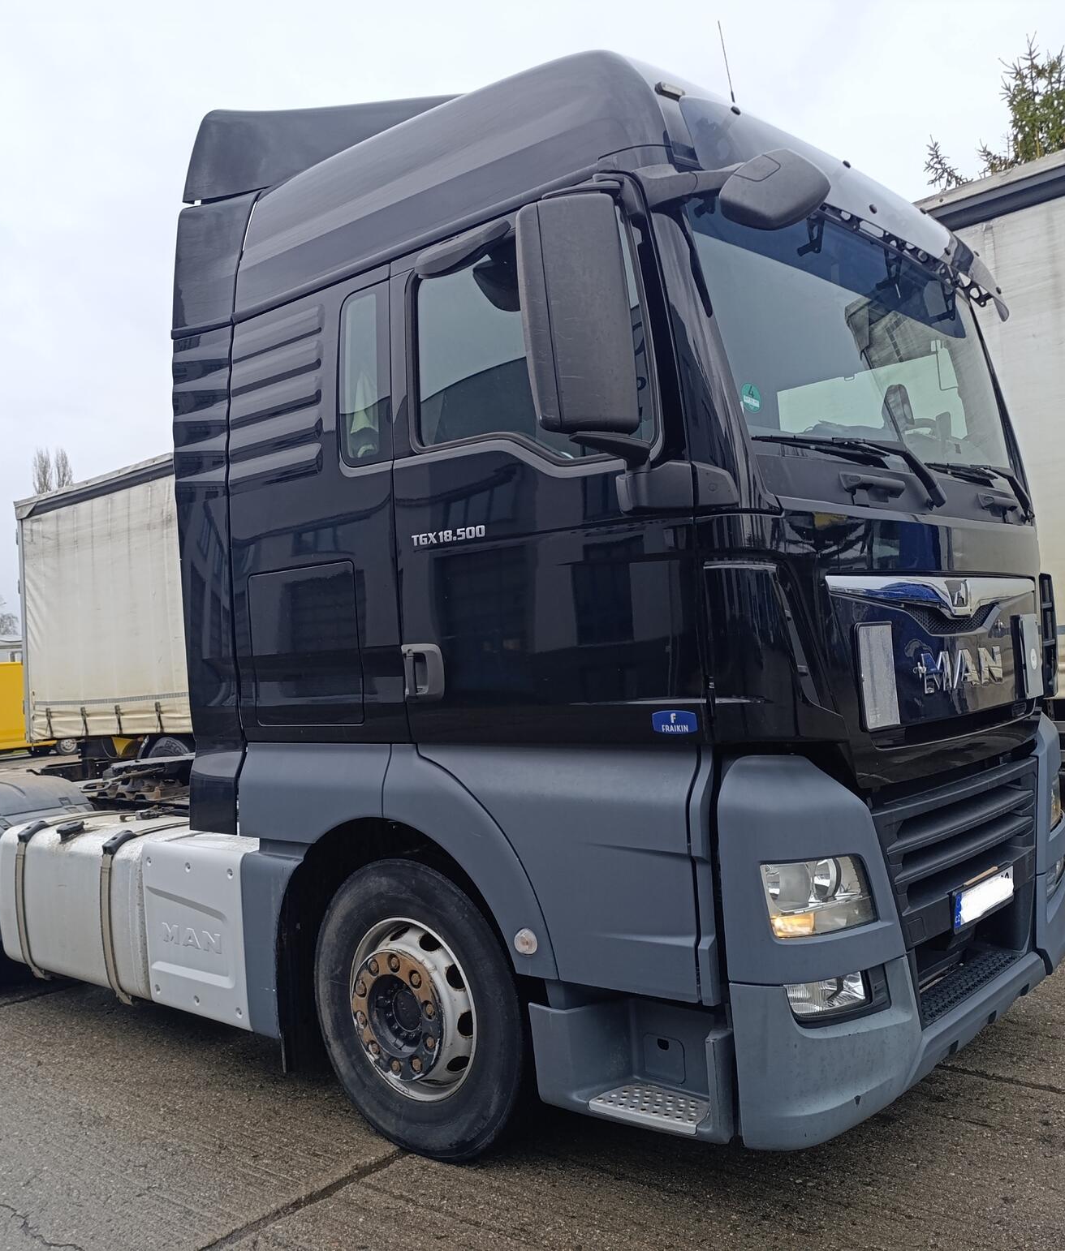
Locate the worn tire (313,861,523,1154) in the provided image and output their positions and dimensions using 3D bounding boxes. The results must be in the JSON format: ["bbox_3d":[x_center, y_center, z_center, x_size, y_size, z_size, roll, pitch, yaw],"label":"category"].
[{"bbox_3d":[-0.314,1.239,3.720,0.995,0.985,0.310,-5,-2,41],"label":"worn tire"}]

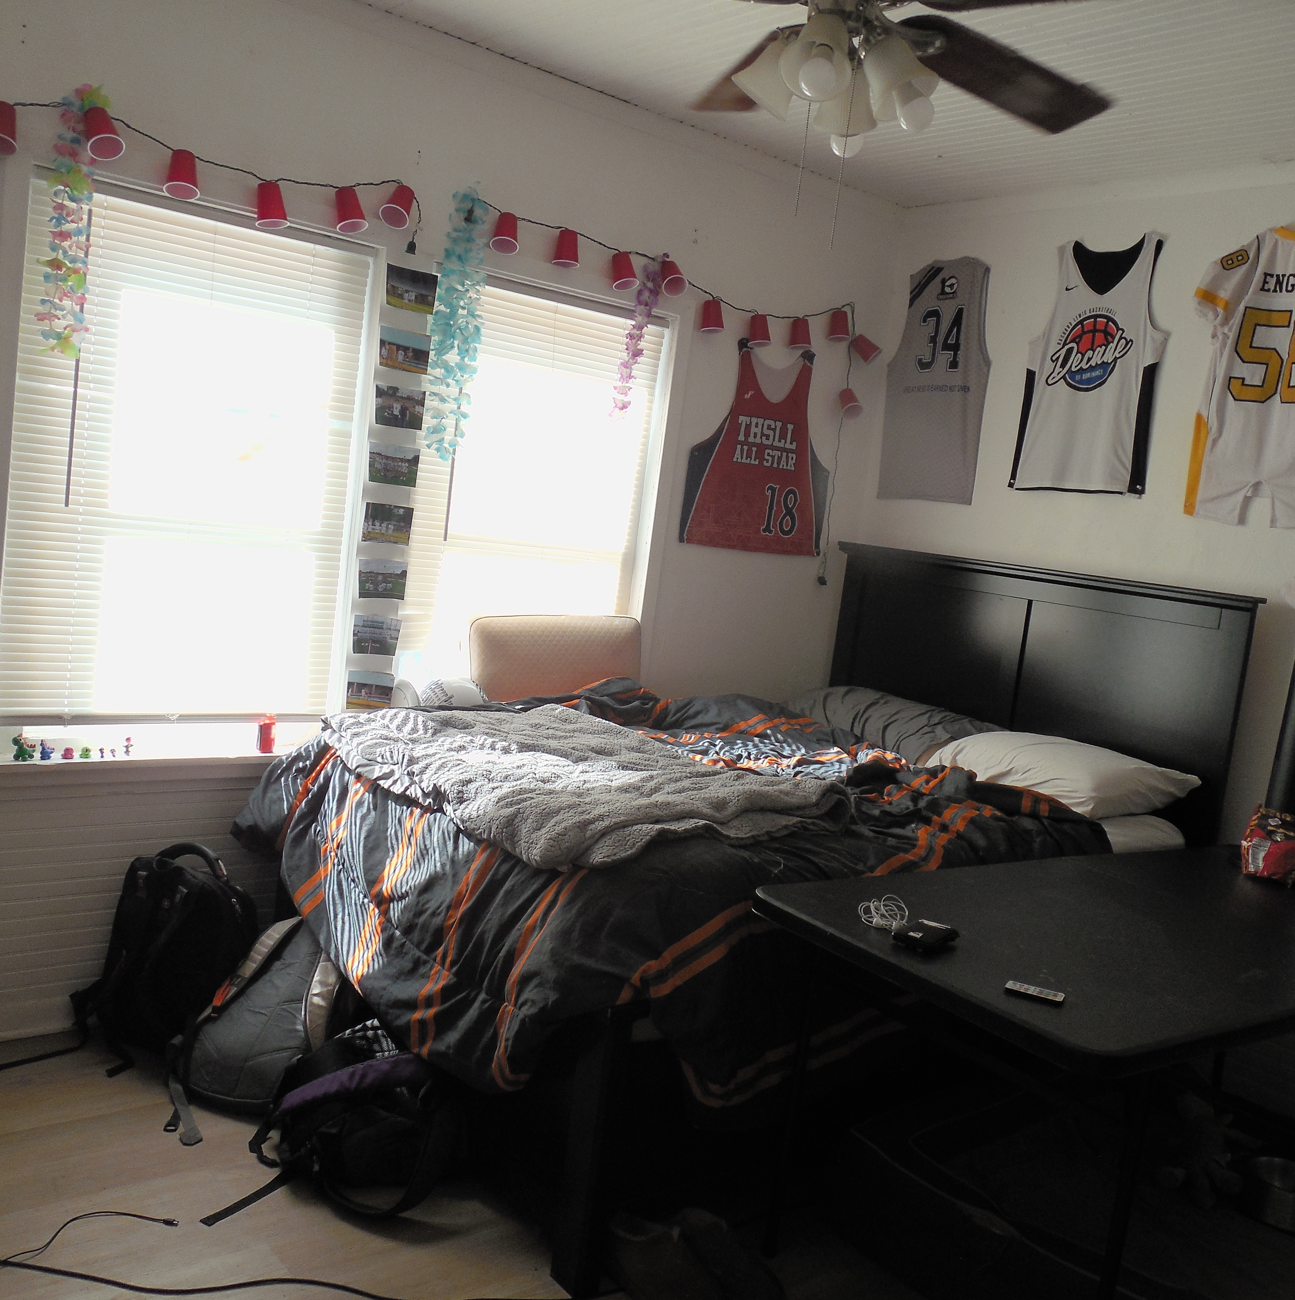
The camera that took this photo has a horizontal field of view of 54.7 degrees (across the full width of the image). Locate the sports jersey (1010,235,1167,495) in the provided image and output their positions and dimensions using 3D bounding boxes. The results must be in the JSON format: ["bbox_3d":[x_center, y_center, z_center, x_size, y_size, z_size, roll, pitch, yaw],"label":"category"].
[{"bbox_3d":[1.338,-0.850,3.751,0.050,0.770,0.480,2,9,-39],"label":"sports jersey"}]

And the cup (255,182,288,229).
[{"bbox_3d":[-0.947,-1.121,3.150,0.087,0.112,0.087,-5,5,0],"label":"cup"}]

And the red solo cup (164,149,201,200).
[{"bbox_3d":[-1.056,-1.082,2.845,0.077,0.091,0.077,-1,-11,0],"label":"red solo cup"}]

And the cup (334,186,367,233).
[{"bbox_3d":[-0.750,-1.109,3.149,0.085,0.108,0.085,-13,-4,-1],"label":"cup"}]

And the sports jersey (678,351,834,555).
[{"bbox_3d":[0.396,-0.660,4.135,0.650,0.660,0.040,2,9,-39],"label":"sports jersey"}]

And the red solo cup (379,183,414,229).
[{"bbox_3d":[-0.637,-1.149,3.236,0.085,0.108,0.085,11,-32,7],"label":"red solo cup"}]

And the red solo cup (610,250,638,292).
[{"bbox_3d":[-0.069,-1.099,3.627,0.077,0.091,0.077,-10,-9,-2],"label":"red solo cup"}]

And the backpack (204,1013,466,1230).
[{"bbox_3d":[-0.571,0.951,2.651,0.440,0.280,0.260,7,7,-1],"label":"backpack"}]

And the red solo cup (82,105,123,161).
[{"bbox_3d":[-1.254,-1.194,2.879,0.087,0.112,0.087,-7,-18,-43],"label":"red solo cup"}]

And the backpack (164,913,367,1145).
[{"bbox_3d":[-0.830,0.802,2.869,0.300,0.480,0.200,18,-9,15],"label":"backpack"}]

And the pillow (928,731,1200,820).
[{"bbox_3d":[1.153,0.351,3.597,0.460,0.180,0.680,1,9,-40],"label":"pillow"}]

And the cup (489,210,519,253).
[{"bbox_3d":[-0.380,-1.127,3.375,0.077,0.091,0.077,5,-17,1],"label":"cup"}]

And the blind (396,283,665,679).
[{"bbox_3d":[-0.323,-0.460,3.643,0.810,1.100,0.050,2,9,-39],"label":"blind"}]

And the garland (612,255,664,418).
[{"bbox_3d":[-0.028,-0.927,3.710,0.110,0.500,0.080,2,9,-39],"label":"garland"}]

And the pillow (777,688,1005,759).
[{"bbox_3d":[0.723,0.248,4.153,0.450,0.180,0.670,1,9,-40],"label":"pillow"}]

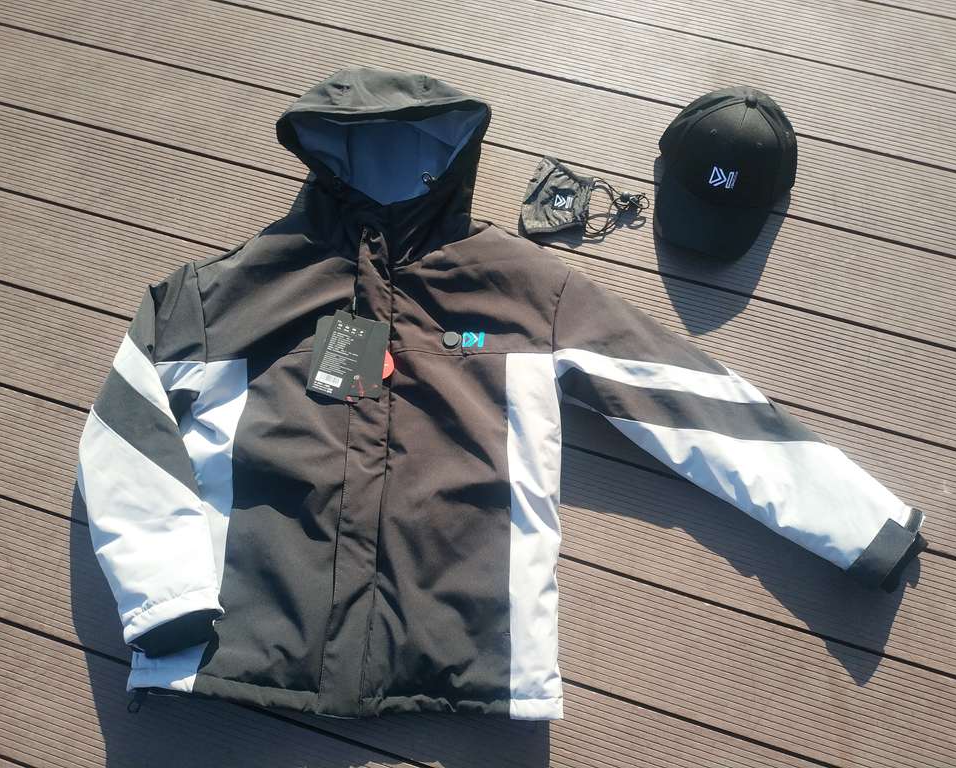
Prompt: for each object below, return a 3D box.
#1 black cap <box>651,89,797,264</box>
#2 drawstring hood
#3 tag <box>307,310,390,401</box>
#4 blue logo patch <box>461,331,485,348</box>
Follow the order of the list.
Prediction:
[{"bbox_3d":[0.349,-0.318,1.339,0.190,0.135,0.275,19,70,9],"label":"black cap"},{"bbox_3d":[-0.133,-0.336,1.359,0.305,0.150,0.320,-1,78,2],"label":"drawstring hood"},{"bbox_3d":[-0.169,-0.039,1.246,0.093,0.010,0.122,7,69,5],"label":"tag"},{"bbox_3d":[-0.006,-0.058,1.257,0.028,0.002,0.021,0,68,2],"label":"blue logo patch"}]

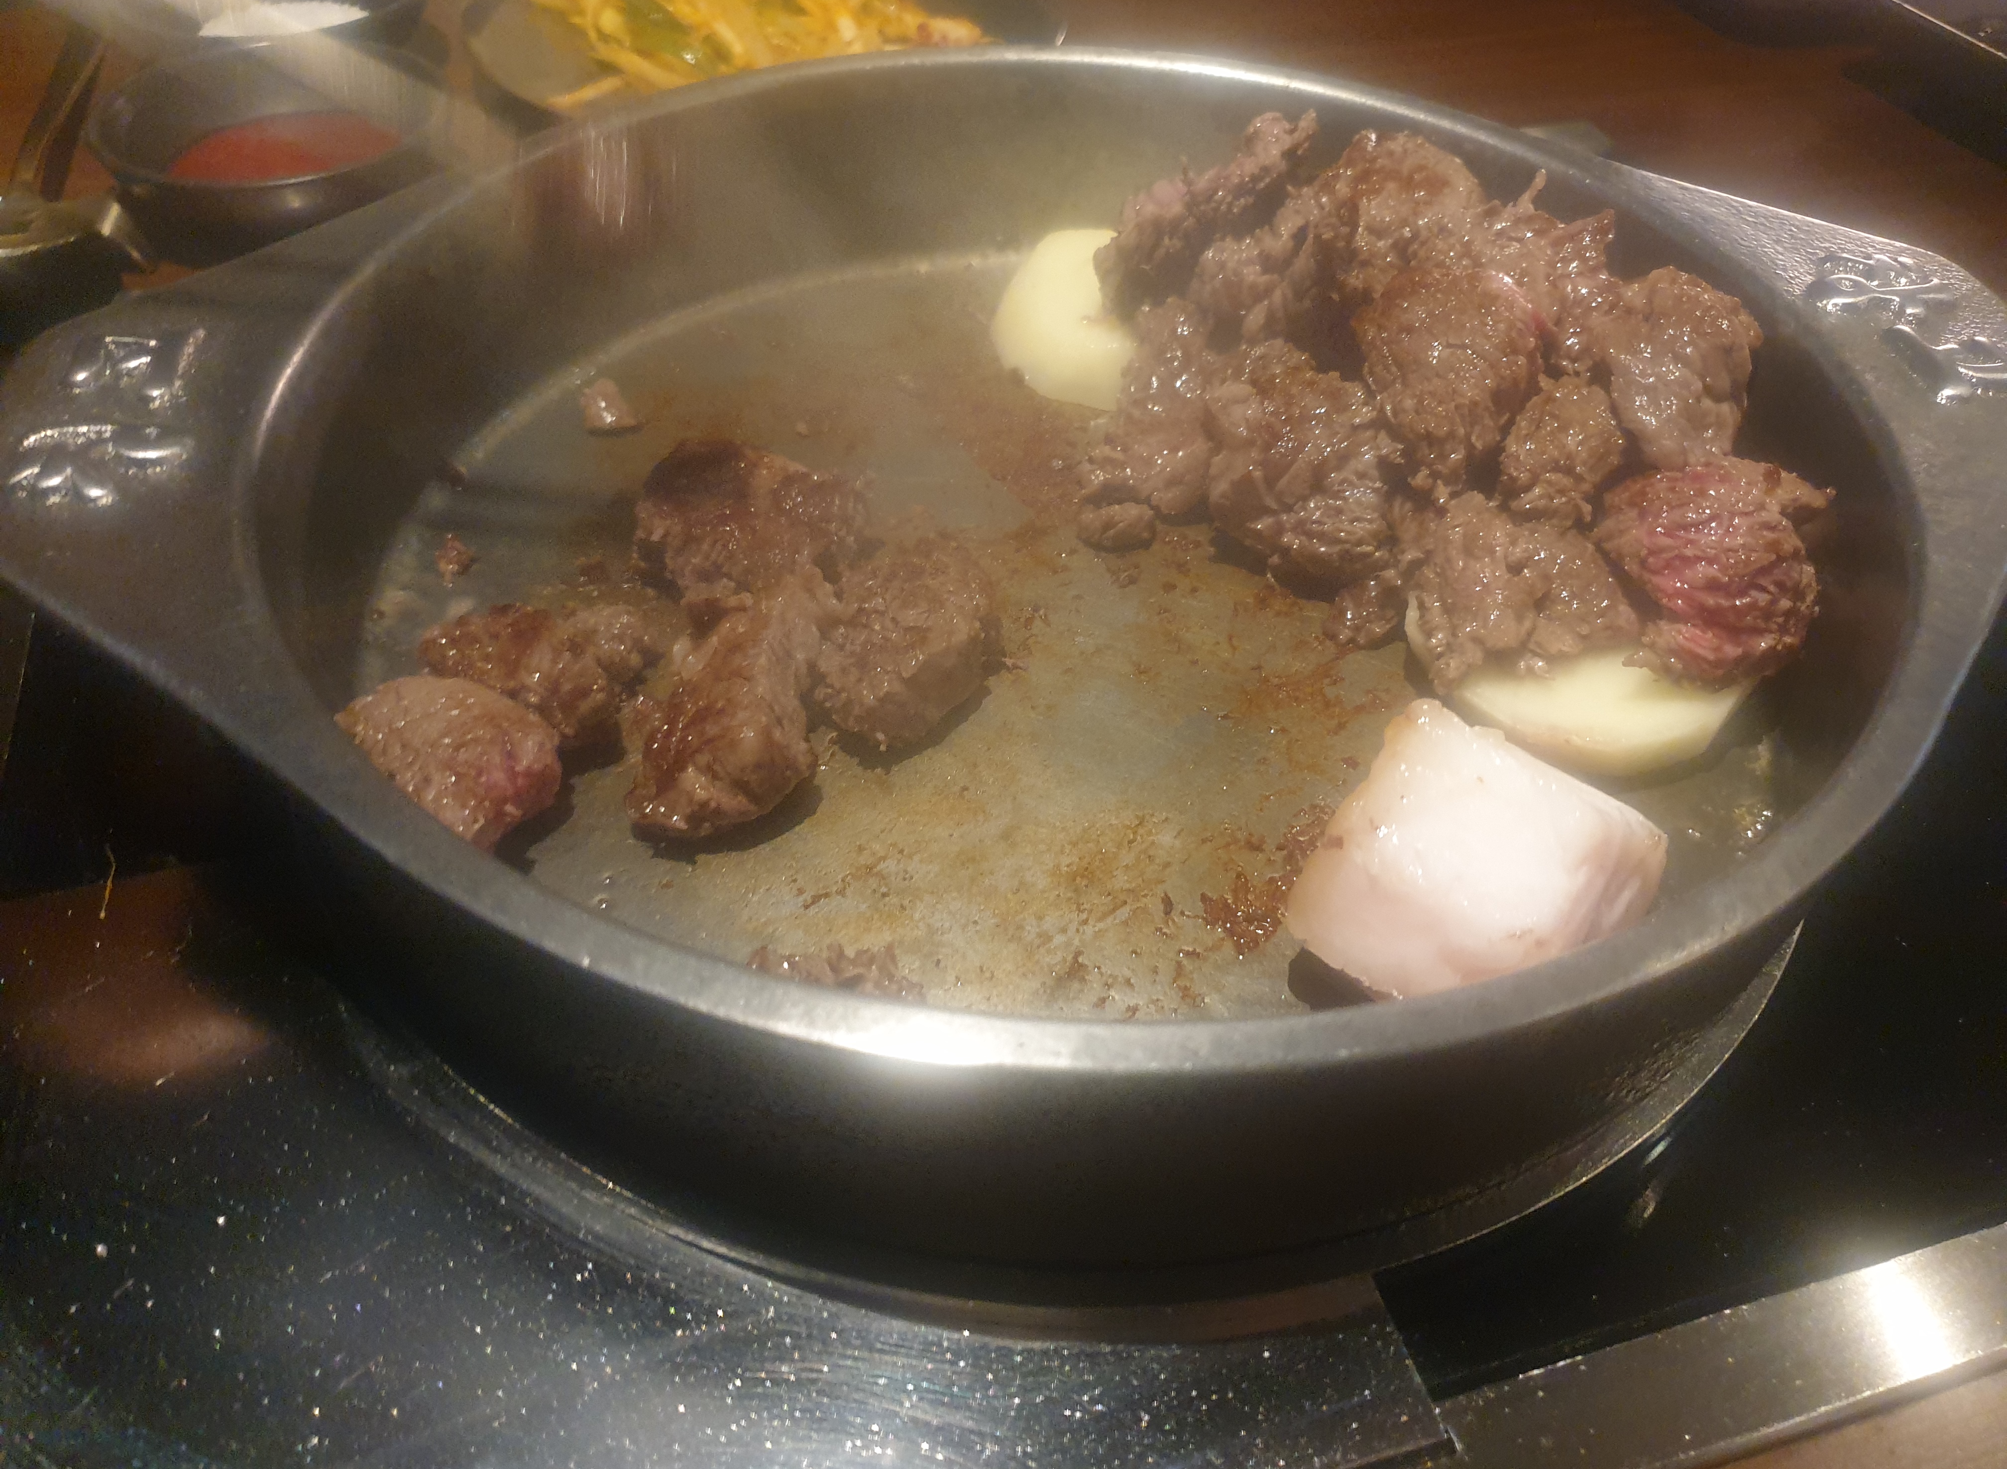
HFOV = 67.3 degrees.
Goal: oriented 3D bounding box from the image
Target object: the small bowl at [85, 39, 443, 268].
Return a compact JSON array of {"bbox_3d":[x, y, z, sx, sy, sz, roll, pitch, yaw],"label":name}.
[{"bbox_3d":[-0.205,-0.162,0.433,0.096,0.035,0.096,1,45,-1],"label":"small bowl"}]

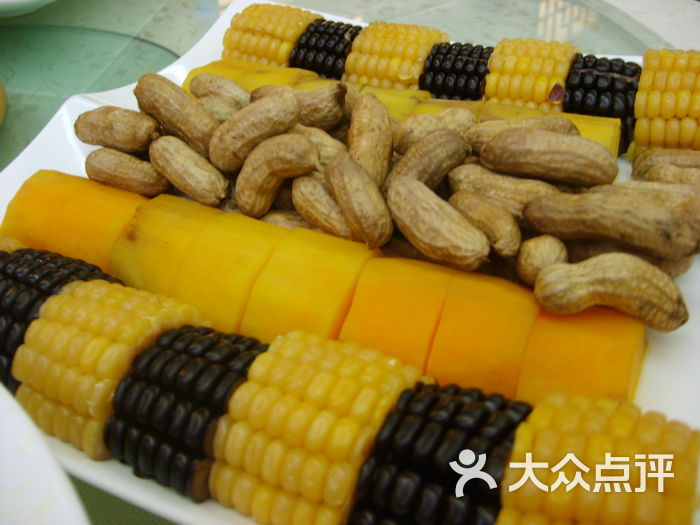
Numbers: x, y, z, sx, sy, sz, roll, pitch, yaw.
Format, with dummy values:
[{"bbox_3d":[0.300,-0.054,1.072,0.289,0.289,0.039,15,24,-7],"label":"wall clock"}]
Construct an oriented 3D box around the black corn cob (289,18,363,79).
[{"bbox_3d":[-0.007,-0.100,0.362,0.028,0.042,0.042,17,42,22],"label":"black corn cob"}]

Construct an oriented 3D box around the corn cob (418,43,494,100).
[{"bbox_3d":[0.049,-0.080,0.327,0.027,0.041,0.041,14,45,14],"label":"corn cob"}]

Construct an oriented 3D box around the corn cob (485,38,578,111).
[{"bbox_3d":[0.083,-0.079,0.324,0.035,0.043,0.043,14,45,14],"label":"corn cob"}]

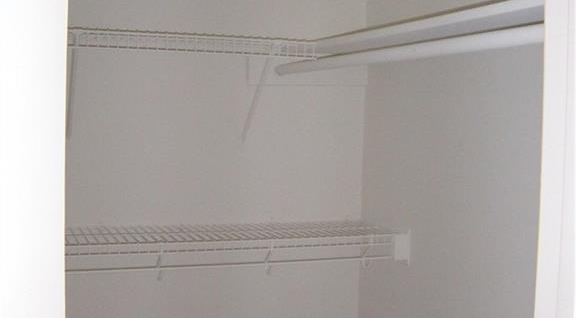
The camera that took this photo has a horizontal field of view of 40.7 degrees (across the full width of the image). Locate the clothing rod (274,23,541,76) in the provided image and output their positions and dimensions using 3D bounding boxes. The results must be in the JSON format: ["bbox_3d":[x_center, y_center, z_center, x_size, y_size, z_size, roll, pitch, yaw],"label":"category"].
[{"bbox_3d":[0.196,-0.237,1.789,0.030,0.030,1.328,0,3,-19],"label":"clothing rod"}]

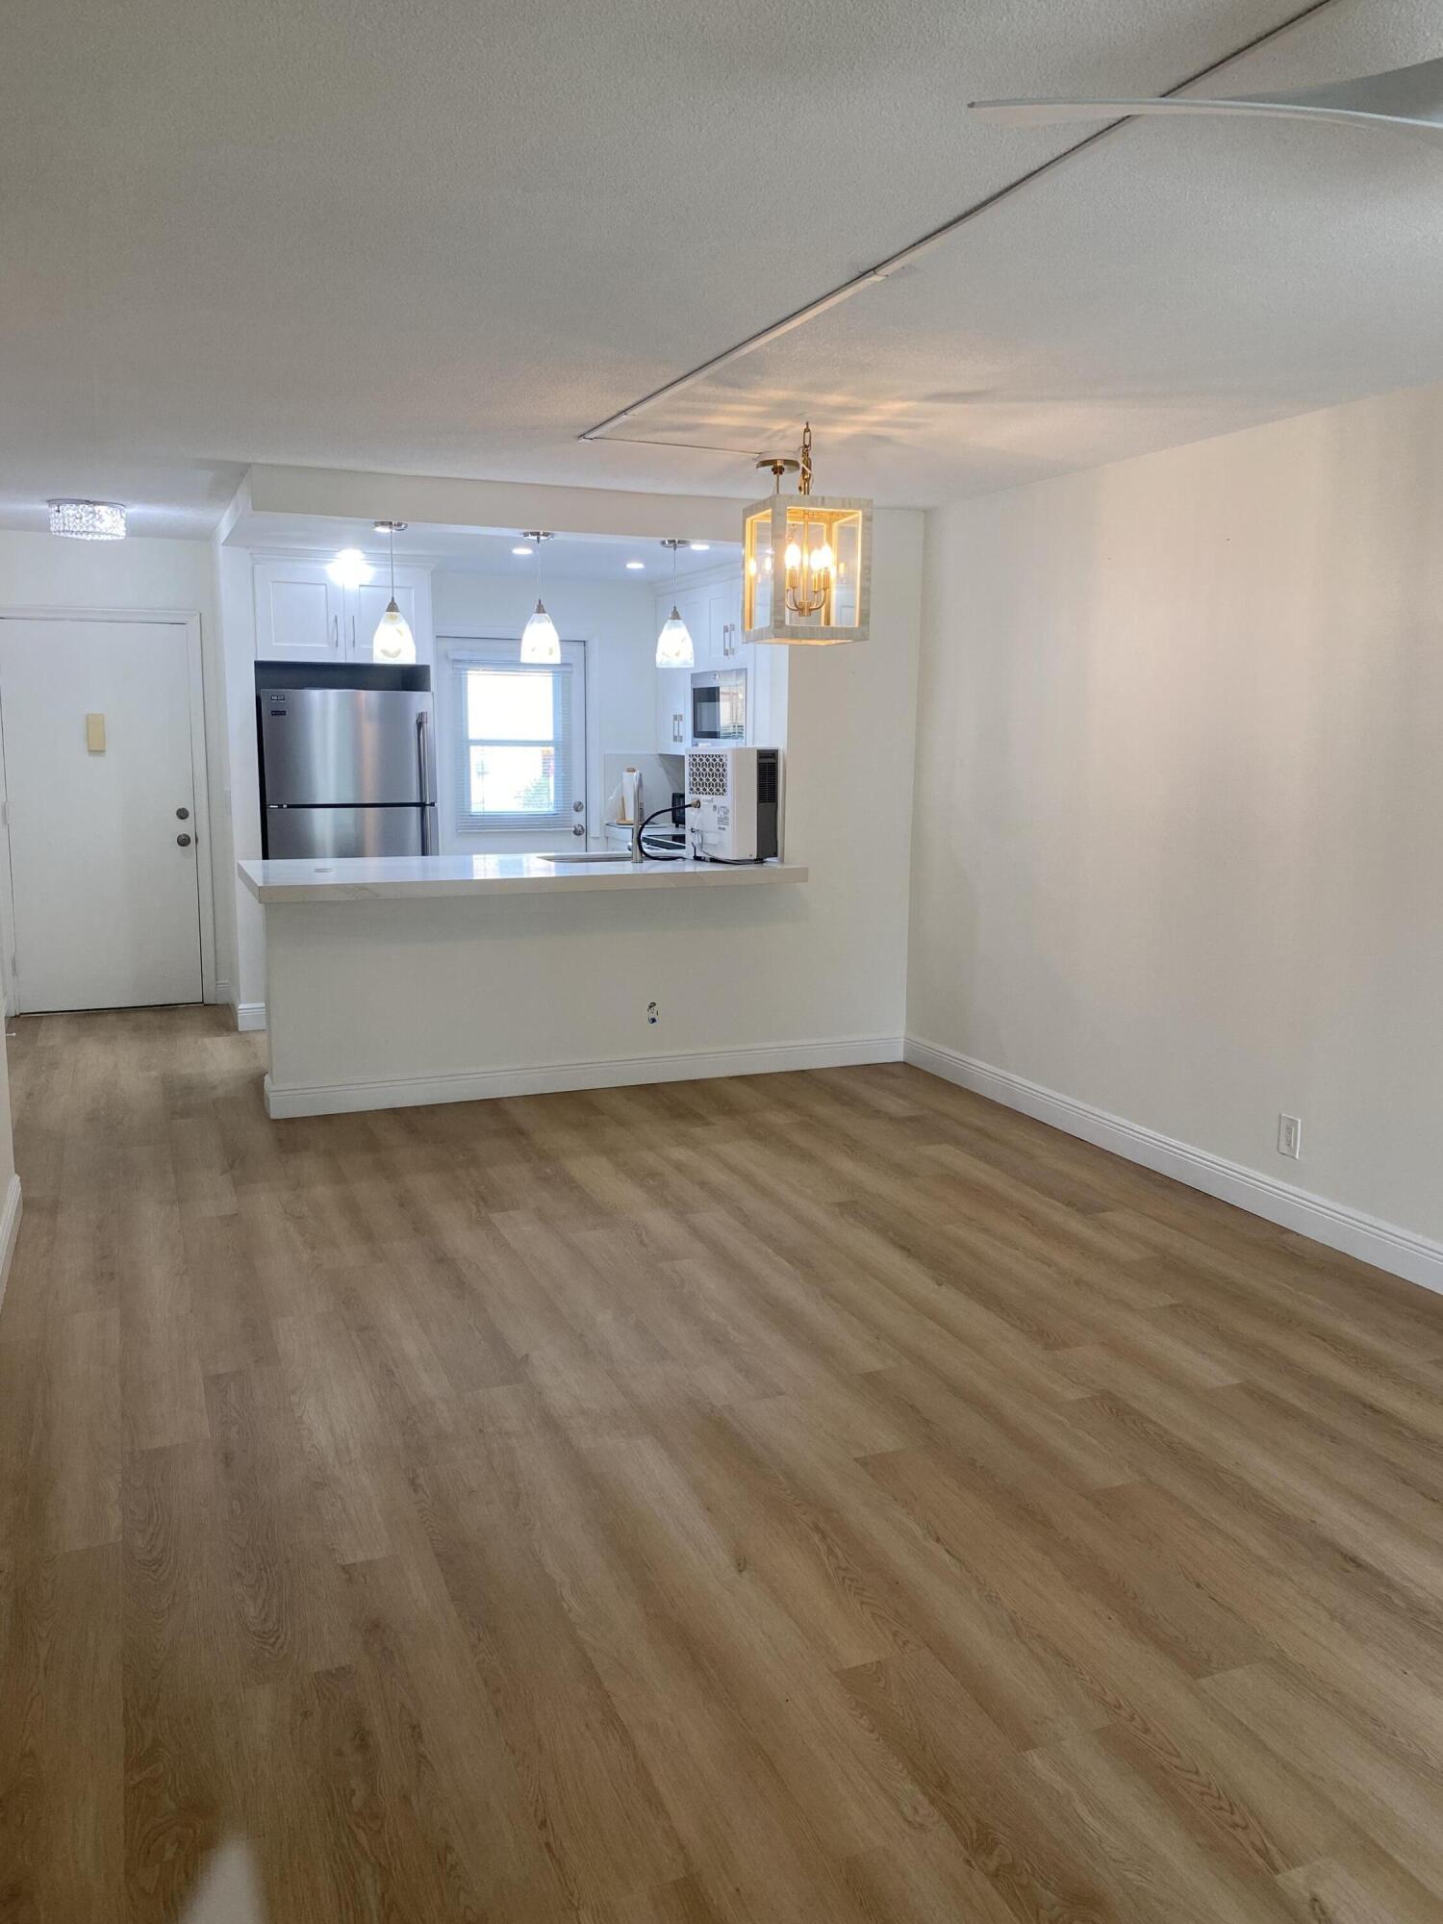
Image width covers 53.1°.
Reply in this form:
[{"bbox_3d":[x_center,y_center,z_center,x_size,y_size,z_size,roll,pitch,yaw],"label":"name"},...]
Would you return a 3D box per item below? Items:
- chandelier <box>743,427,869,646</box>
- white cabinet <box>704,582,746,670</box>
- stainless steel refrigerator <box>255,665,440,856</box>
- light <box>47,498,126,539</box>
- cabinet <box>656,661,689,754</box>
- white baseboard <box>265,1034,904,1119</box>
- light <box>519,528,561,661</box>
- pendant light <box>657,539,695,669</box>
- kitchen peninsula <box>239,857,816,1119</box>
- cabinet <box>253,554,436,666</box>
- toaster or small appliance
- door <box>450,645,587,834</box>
[{"bbox_3d":[0.266,-1.334,4.514,0.316,0.657,0.316,-2,10,-15],"label":"chandelier"},{"bbox_3d":[0.194,-1.762,7.596,0.327,0.474,0.734,-3,10,-22],"label":"white cabinet"},{"bbox_3d":[-1.998,-0.564,7.641,0.838,1.685,0.810,-3,10,-23],"label":"stainless steel refrigerator"},{"bbox_3d":[-2.779,-1.937,6.337,0.317,0.132,0.317,-3,10,-22],"label":"light"},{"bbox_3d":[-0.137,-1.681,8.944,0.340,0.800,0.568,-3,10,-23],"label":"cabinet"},{"bbox_3d":[-0.458,0.475,6.210,2.842,0.128,0.020,-3,10,-23],"label":"white baseboard"},{"bbox_3d":[-0.735,-1.466,5.857,0.162,0.512,0.162,-3,10,-22],"label":"light"},{"bbox_3d":[-0.193,-1.495,6.082,0.162,0.516,0.162,1,10,0],"label":"pendant light"},{"bbox_3d":[-0.840,0.048,6.228,2.253,0.933,0.933,-3,10,-22],"label":"kitchen peninsula"},{"bbox_3d":[-1.951,-1.760,7.330,0.872,0.505,0.661,-3,10,-22],"label":"cabinet"},{"bbox_3d":[0.056,-0.731,6.660,0.303,0.507,0.313,-8,13,-42],"label":"toaster or small appliance"},{"bbox_3d":[-1.288,-0.948,8.921,0.914,2.035,0.045,-3,10,-23],"label":"door"}]

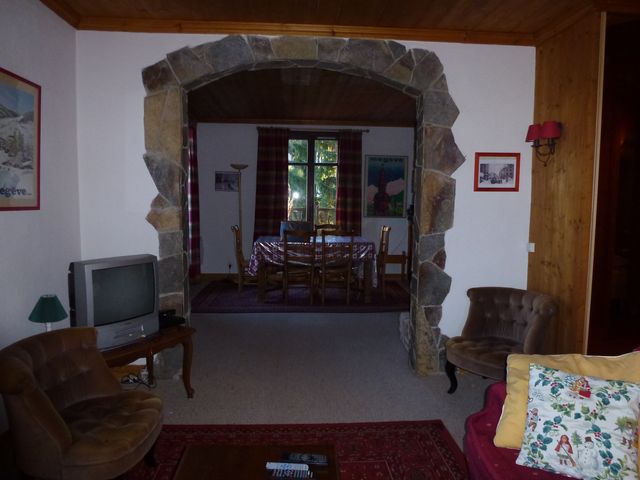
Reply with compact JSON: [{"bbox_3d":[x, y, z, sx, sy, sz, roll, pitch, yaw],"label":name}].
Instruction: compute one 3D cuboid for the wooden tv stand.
[{"bbox_3d":[-1.199,0.818,2.654,0.460,0.435,0.800,3,5,30],"label":"wooden tv stand"}]

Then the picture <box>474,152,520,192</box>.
[{"bbox_3d":[1.296,-0.492,3.231,0.345,0.281,0.020,0,5,-4],"label":"picture"}]

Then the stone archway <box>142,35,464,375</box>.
[{"bbox_3d":[-0.092,-0.214,3.266,2.240,2.410,0.250,0,5,-4],"label":"stone archway"}]

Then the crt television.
[{"bbox_3d":[-1.331,0.353,2.695,0.450,0.495,0.475,3,5,30],"label":"crt television"}]

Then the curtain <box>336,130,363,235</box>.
[{"bbox_3d":[0.481,-0.544,7.168,0.411,2.410,0.120,0,5,-4],"label":"curtain"}]

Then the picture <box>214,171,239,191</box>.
[{"bbox_3d":[-1.456,-0.926,7.047,0.400,0.320,0.025,0,4,-3],"label":"picture"}]

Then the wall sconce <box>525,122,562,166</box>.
[{"bbox_3d":[1.475,-0.627,2.948,0.160,0.300,0.270,0,4,-3],"label":"wall sconce"}]

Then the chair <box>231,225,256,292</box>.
[{"bbox_3d":[-1.004,0.270,6.462,0.500,0.940,0.450,0,4,-3],"label":"chair"}]

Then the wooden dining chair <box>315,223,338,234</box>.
[{"bbox_3d":[0.158,0.254,6.813,0.430,0.930,0.460,0,5,-4],"label":"wooden dining chair"}]

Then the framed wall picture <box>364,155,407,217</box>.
[{"bbox_3d":[1.066,-0.867,7.190,0.700,0.990,0.030,0,4,-3],"label":"framed wall picture"}]

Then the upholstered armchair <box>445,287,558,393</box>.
[{"bbox_3d":[1.206,0.678,2.958,0.650,0.690,0.620,-3,6,-44],"label":"upholstered armchair"}]

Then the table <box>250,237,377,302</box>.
[{"bbox_3d":[-0.089,0.386,6.189,1.580,0.770,1.000,0,4,-3],"label":"table"}]

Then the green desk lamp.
[{"bbox_3d":[-1.431,0.451,2.344,0.190,0.320,0.190,0,4,-3],"label":"green desk lamp"}]

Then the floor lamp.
[{"bbox_3d":[-1.250,-0.245,6.927,0.280,1.885,0.280,0,5,-4],"label":"floor lamp"}]

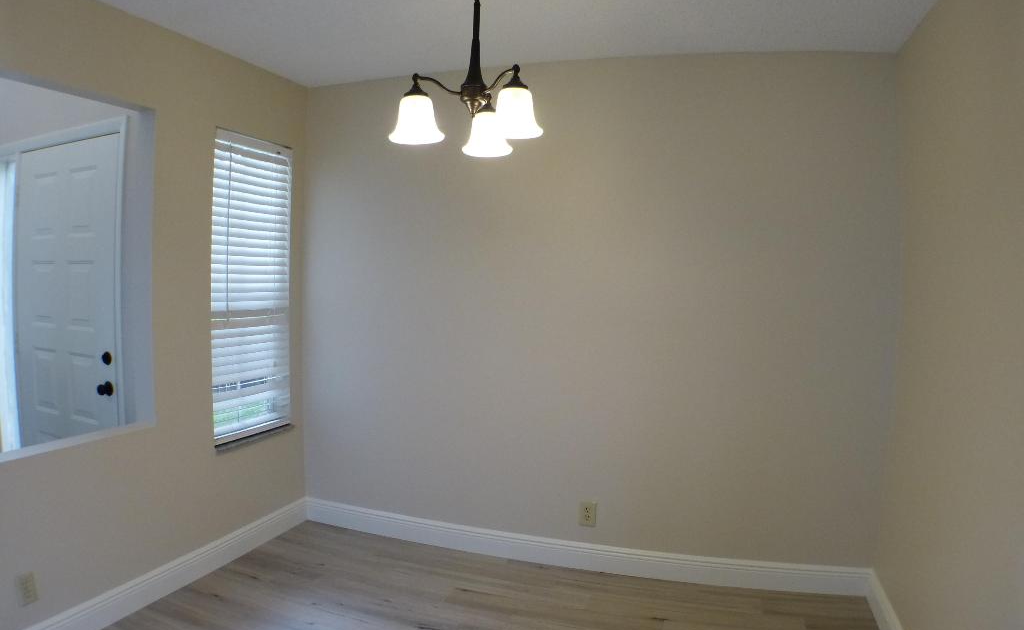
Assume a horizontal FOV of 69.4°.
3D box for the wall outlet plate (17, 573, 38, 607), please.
[{"bbox_3d":[-1.638,0.925,2.500,0.012,0.112,0.070,2,3,18],"label":"wall outlet plate"}]

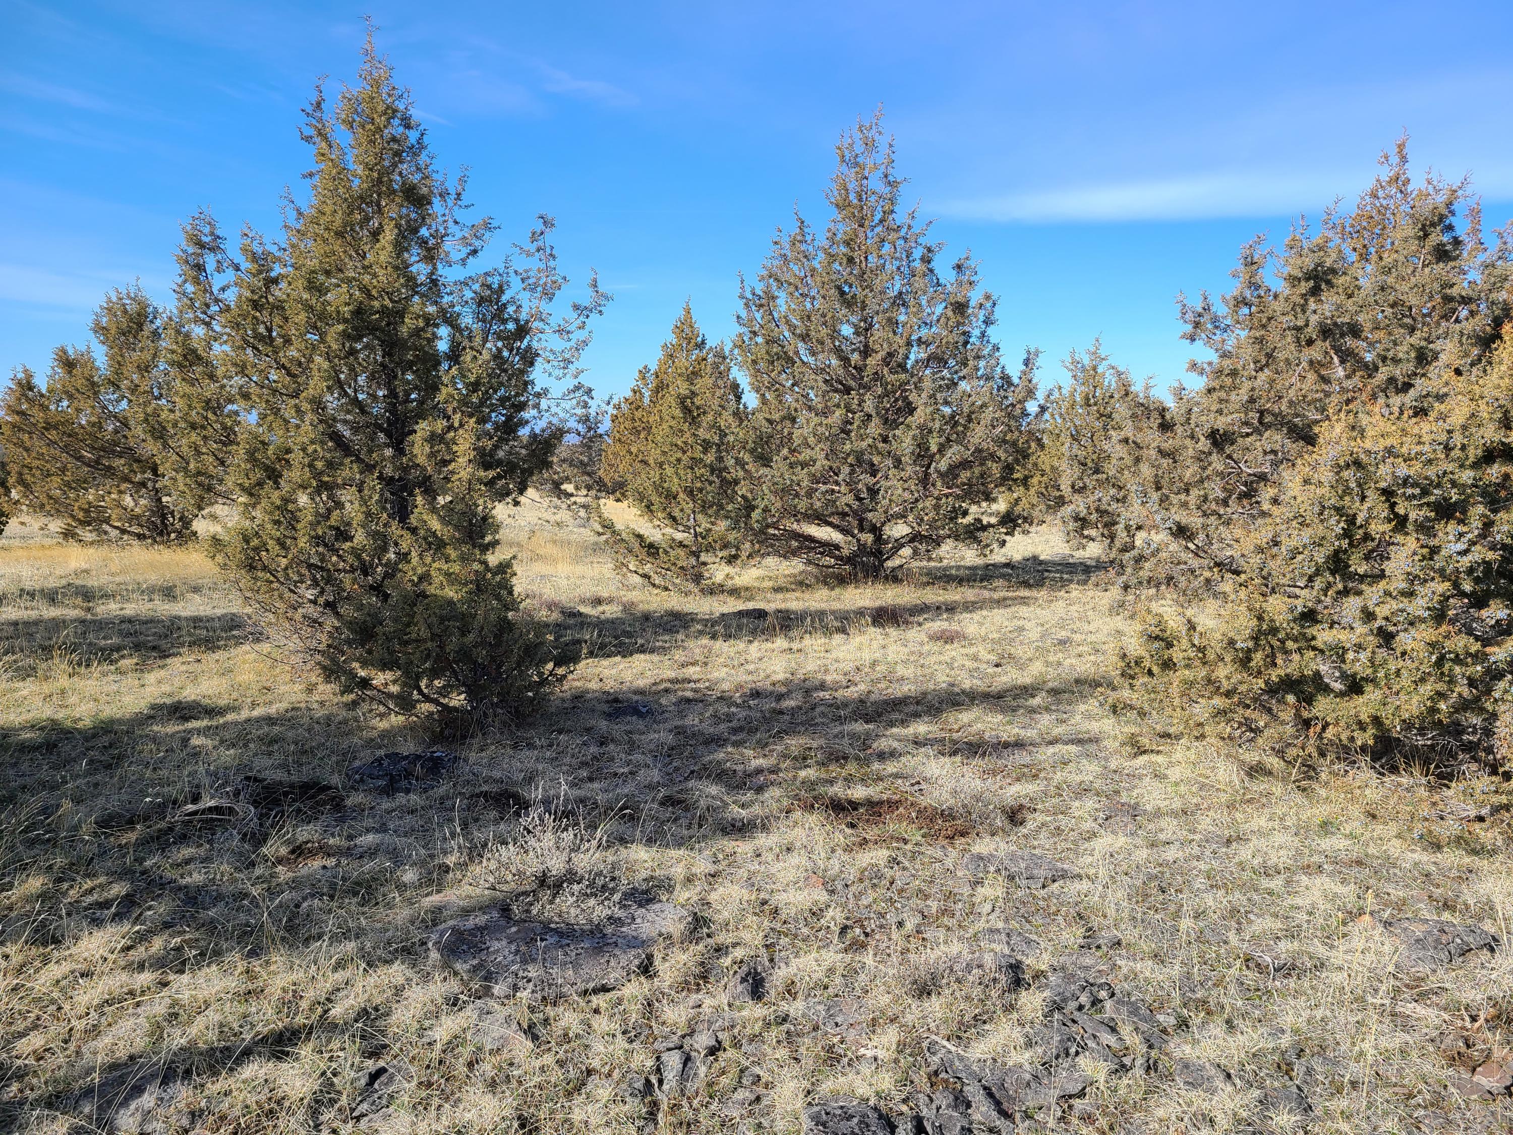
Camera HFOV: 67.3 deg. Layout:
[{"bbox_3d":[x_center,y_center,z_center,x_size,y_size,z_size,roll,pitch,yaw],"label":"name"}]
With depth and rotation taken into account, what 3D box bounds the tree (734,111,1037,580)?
[{"bbox_3d":[1.609,-2.664,13.848,3.687,5.607,3.577,0,6,0],"label":"tree"}]

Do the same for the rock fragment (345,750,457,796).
[{"bbox_3d":[-1.654,0.949,5.295,0.494,0.142,0.272,0,6,-3],"label":"rock fragment"}]

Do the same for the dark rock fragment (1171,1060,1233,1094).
[{"bbox_3d":[1.105,1.255,2.807,0.140,0.036,0.095,1,6,10],"label":"dark rock fragment"}]

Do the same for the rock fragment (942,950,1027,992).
[{"bbox_3d":[0.673,1.185,3.364,0.245,0.063,0.152,0,6,0],"label":"rock fragment"}]

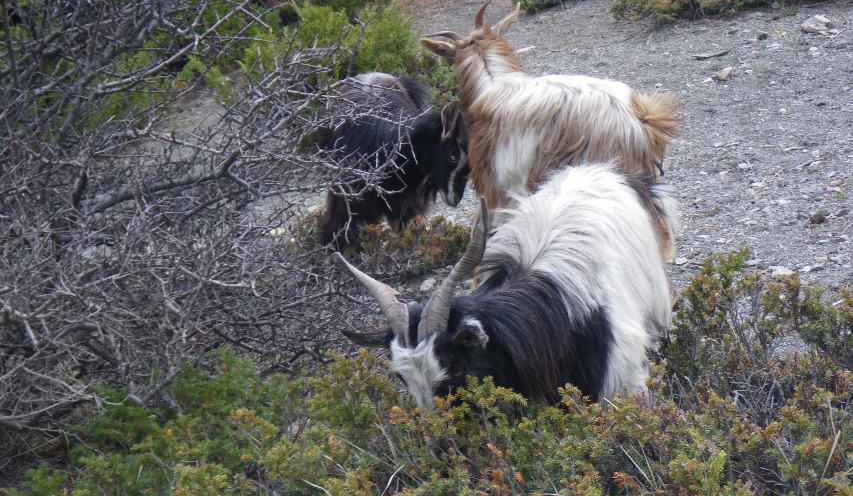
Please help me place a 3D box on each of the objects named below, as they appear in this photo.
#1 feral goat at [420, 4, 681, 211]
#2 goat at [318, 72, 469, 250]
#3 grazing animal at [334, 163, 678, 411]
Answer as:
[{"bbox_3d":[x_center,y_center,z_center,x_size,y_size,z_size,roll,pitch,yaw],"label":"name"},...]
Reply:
[{"bbox_3d":[0.388,-0.277,5.750,0.860,0.910,0.360,12,21,32],"label":"feral goat"},{"bbox_3d":[-0.104,-0.261,6.000,0.420,0.610,0.820,1,18,3],"label":"goat"},{"bbox_3d":[0.299,0.198,4.900,0.440,0.700,1.080,14,22,36],"label":"grazing animal"}]

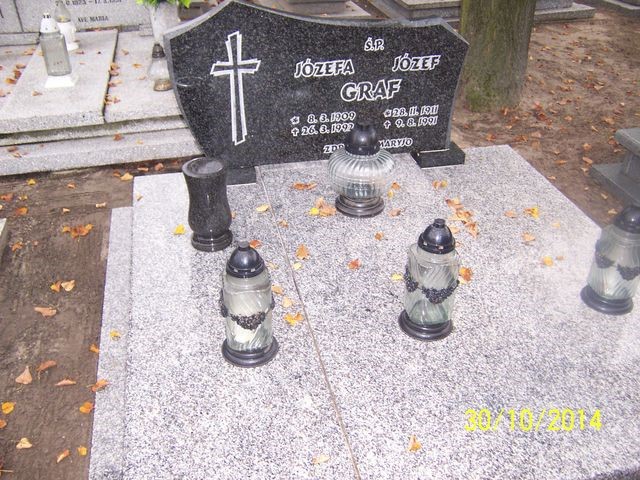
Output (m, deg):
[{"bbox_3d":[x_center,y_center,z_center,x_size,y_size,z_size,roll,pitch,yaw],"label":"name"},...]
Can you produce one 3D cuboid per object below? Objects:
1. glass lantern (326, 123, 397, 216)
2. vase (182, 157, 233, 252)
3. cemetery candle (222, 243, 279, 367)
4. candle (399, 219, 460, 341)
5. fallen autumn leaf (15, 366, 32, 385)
[{"bbox_3d":[0.148,-0.252,2.100,0.222,0.305,0.222,1,34,-1],"label":"glass lantern"},{"bbox_3d":[-0.347,-0.112,1.902,0.138,0.272,0.138,-6,34,-11],"label":"vase"},{"bbox_3d":[-0.175,0.144,1.474,0.143,0.324,0.143,-6,34,-11],"label":"cemetery candle"},{"bbox_3d":[0.294,0.091,1.570,0.143,0.324,0.143,-6,34,-11],"label":"candle"},{"bbox_3d":[-0.876,0.407,1.806,0.050,0.015,0.070,-6,34,-11],"label":"fallen autumn leaf"}]

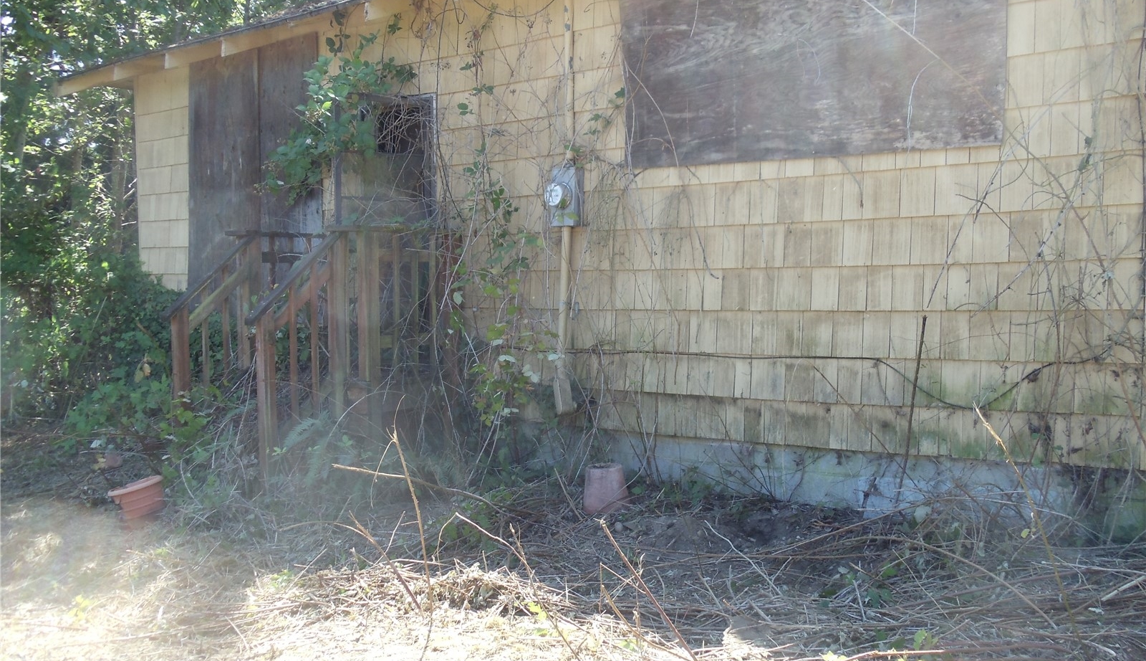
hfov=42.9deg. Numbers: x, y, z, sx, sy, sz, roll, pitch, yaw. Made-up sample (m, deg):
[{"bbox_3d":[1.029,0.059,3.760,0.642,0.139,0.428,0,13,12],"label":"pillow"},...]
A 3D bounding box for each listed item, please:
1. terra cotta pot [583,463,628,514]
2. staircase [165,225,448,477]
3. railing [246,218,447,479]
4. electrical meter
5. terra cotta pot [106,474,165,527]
[{"bbox_3d":[0.196,0.965,8.899,0.276,0.263,0.276,-2,0,0],"label":"terra cotta pot"},{"bbox_3d":[-1.888,0.128,10.519,1.184,1.724,1.816,1,2,44],"label":"staircase"},{"bbox_3d":[-1.504,0.134,10.152,0.130,1.724,1.816,1,2,44],"label":"railing"},{"bbox_3d":[-0.073,-0.919,9.875,0.215,0.430,0.200,1,2,44],"label":"electrical meter"},{"bbox_3d":[-2.514,1.009,8.465,0.333,0.240,0.333,-11,2,0],"label":"terra cotta pot"}]

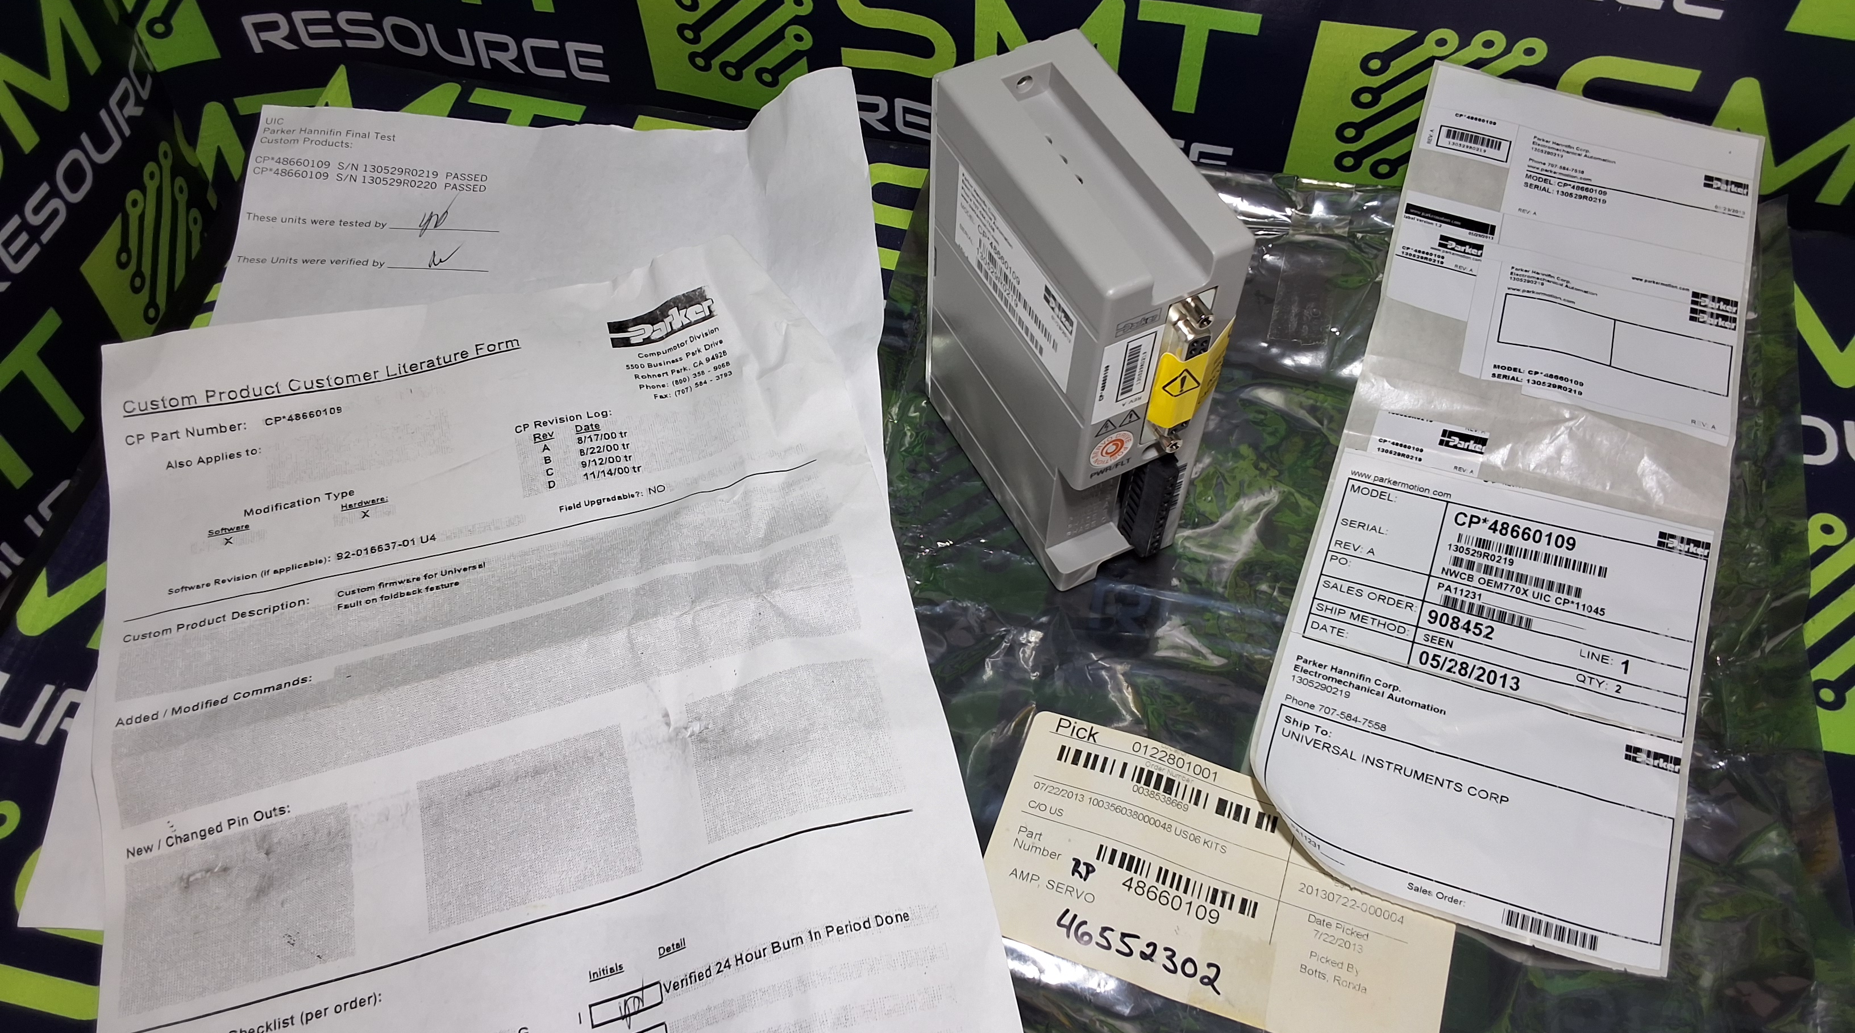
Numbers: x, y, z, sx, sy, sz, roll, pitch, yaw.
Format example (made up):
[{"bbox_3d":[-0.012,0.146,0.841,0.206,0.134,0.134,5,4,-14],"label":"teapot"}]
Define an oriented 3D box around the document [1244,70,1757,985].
[{"bbox_3d":[0.176,-0.018,0.437,0.109,0.014,0.284,15,62,9],"label":"document"}]

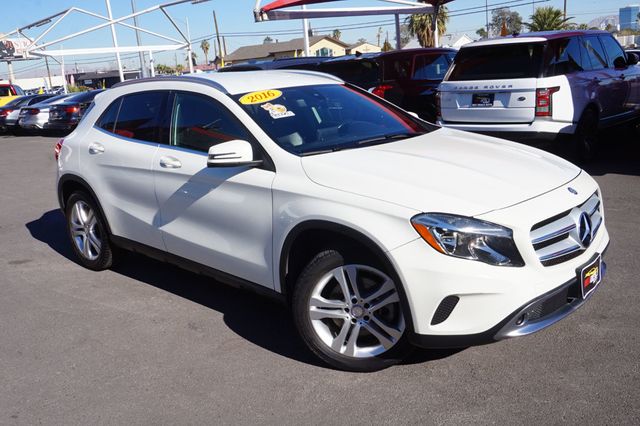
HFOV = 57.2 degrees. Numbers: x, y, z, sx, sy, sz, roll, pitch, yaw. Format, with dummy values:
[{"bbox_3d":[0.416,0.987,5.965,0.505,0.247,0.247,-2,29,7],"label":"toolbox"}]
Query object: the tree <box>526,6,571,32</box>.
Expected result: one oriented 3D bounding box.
[{"bbox_3d":[19.487,-14.967,50.000,4.000,5.100,4.000,-3,15,0],"label":"tree"}]

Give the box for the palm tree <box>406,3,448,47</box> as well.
[{"bbox_3d":[7.966,-12.533,43.352,3.300,5.740,3.300,-3,14,1],"label":"palm tree"}]

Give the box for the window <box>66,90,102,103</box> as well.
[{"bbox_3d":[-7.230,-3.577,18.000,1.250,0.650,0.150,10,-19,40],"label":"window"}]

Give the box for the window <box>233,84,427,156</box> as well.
[{"bbox_3d":[0.160,-0.650,3.810,0.880,0.130,1.360,36,34,29],"label":"window"}]

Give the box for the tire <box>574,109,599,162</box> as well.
[{"bbox_3d":[3.729,-1.115,8.446,0.280,0.780,0.780,10,19,42],"label":"tire"}]

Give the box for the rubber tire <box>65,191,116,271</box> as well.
[{"bbox_3d":[-1.826,0.119,4.766,0.690,0.690,0.240,10,19,40],"label":"rubber tire"}]

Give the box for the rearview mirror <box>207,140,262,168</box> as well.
[{"bbox_3d":[-0.471,-0.329,3.241,0.170,0.160,0.250,10,19,40],"label":"rearview mirror"}]

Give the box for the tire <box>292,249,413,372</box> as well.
[{"bbox_3d":[0.209,0.467,2.979,0.685,0.685,0.235,3,15,22],"label":"tire"}]

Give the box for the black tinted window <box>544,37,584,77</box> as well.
[{"bbox_3d":[3.315,-2.111,7.909,0.080,0.500,1.050,-13,3,45],"label":"black tinted window"}]

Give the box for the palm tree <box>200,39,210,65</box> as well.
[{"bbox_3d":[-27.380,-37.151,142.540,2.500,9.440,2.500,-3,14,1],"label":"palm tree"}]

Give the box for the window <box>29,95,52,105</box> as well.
[{"bbox_3d":[-9.439,-3.833,19.800,0.120,0.360,0.950,-13,3,45],"label":"window"}]

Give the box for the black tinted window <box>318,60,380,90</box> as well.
[{"bbox_3d":[0.496,-2.315,9.721,1.200,0.500,0.120,10,-9,40],"label":"black tinted window"}]

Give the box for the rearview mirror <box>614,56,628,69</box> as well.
[{"bbox_3d":[4.837,-2.411,9.406,0.250,0.200,0.160,10,19,42],"label":"rearview mirror"}]

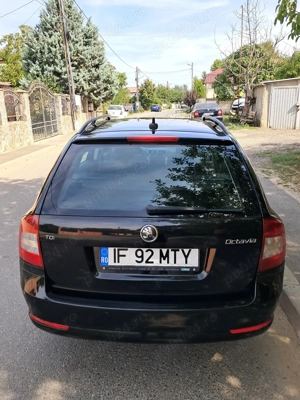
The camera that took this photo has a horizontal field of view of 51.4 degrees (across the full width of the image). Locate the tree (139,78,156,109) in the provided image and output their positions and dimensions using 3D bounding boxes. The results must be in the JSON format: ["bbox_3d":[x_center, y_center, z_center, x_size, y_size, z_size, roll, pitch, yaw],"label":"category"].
[{"bbox_3d":[-0.291,-20.596,60.621,3.700,5.800,3.700,0,17,0],"label":"tree"}]

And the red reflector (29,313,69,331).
[{"bbox_3d":[-0.550,0.657,1.700,0.250,0.042,0.085,5,18,15],"label":"red reflector"}]

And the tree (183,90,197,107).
[{"bbox_3d":[5.243,-12.639,41.101,1.900,3.000,1.900,0,17,0],"label":"tree"}]

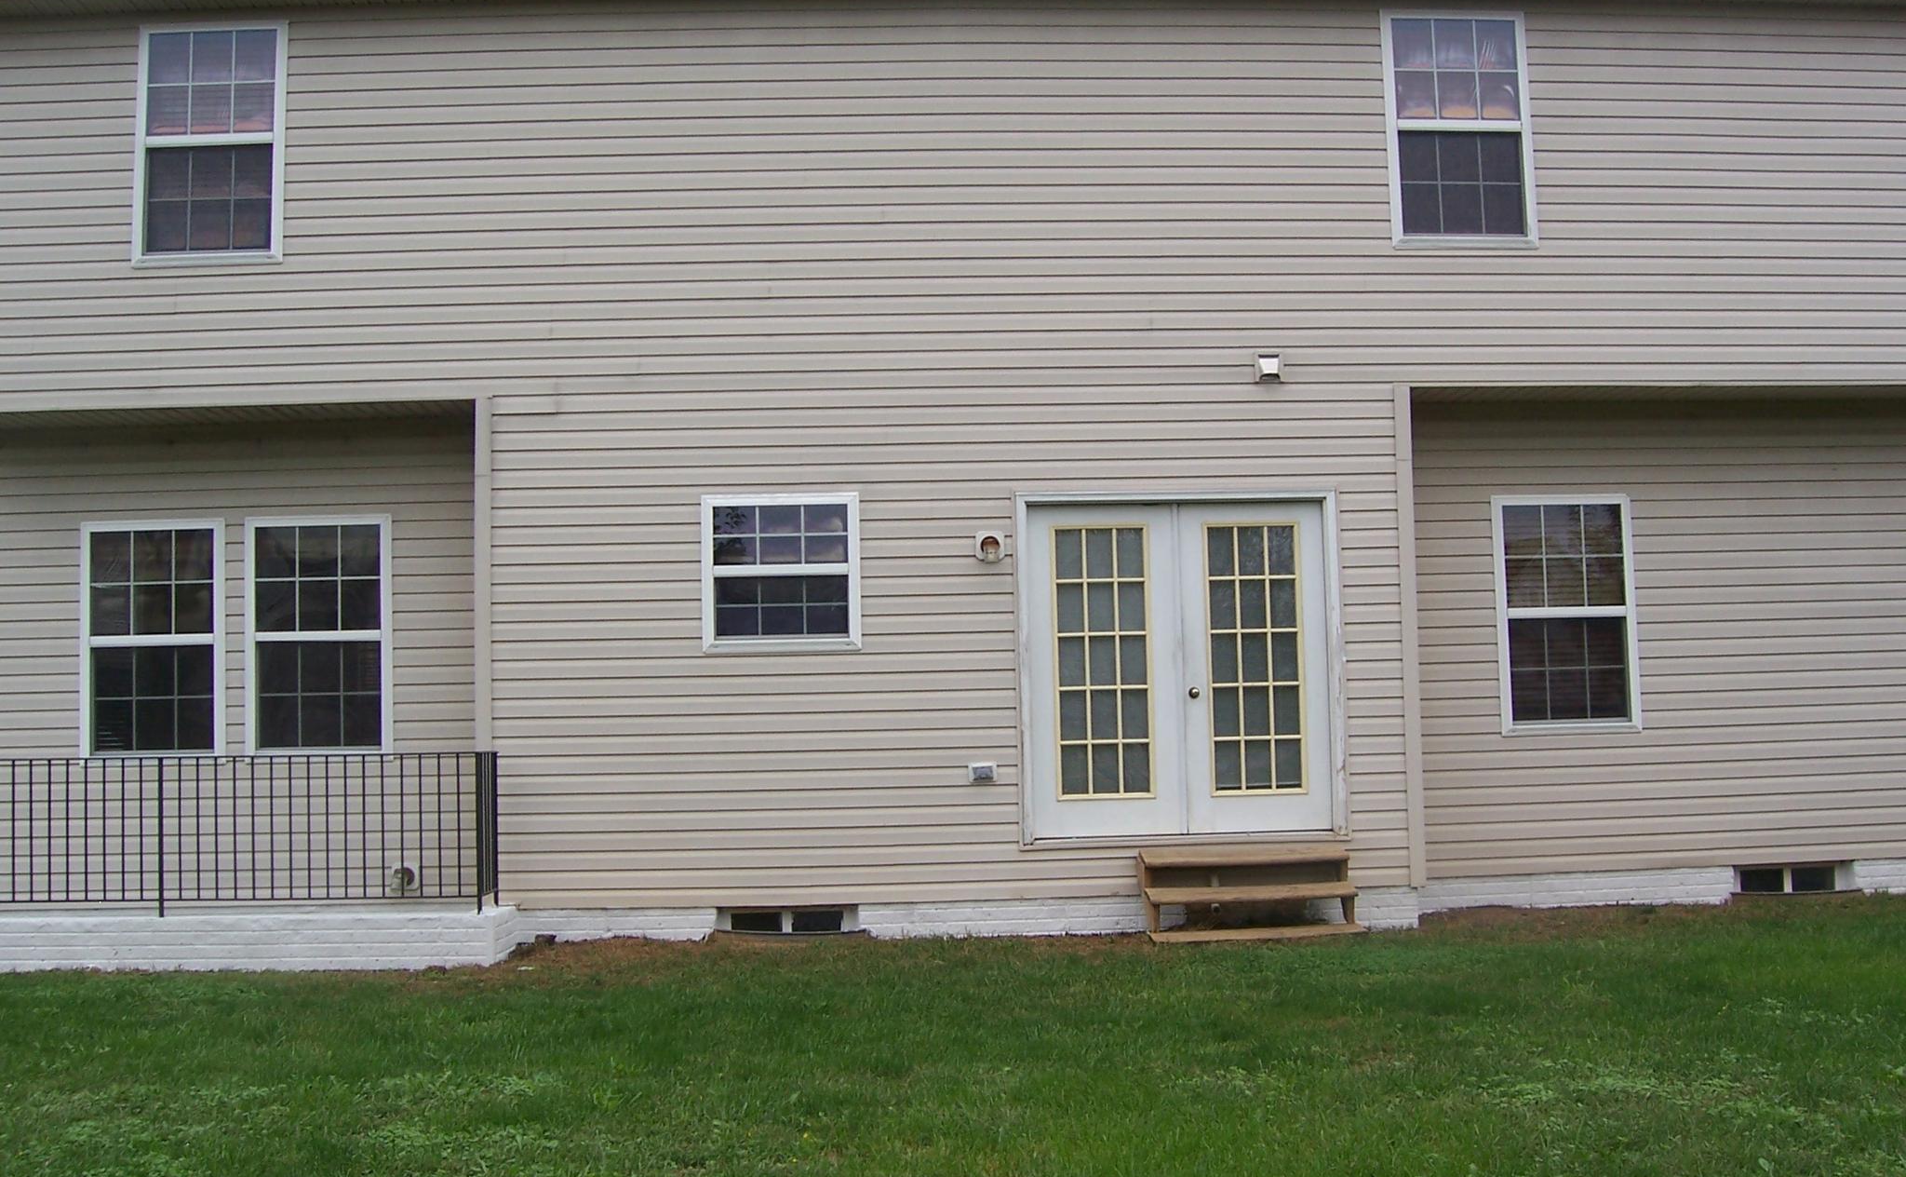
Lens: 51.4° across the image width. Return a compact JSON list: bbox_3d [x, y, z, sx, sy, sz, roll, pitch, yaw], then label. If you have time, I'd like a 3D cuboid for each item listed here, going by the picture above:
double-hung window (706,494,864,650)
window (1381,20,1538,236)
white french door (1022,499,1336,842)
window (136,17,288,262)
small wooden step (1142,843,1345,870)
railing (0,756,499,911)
[{"bbox_3d":[-1.025,-0.091,11.878,0.940,0.940,0.100,-1,-4,-3],"label":"double-hung window"},{"bbox_3d":[3.145,-2.844,12.294,0.920,1.500,0.100,-1,-4,-3],"label":"window"},{"bbox_3d":[1.377,0.493,11.944,1.930,2.100,0.130,-1,-4,-3],"label":"white french door"},{"bbox_3d":[-4.460,-2.669,11.921,0.920,1.510,0.100,-1,-4,-3],"label":"window"},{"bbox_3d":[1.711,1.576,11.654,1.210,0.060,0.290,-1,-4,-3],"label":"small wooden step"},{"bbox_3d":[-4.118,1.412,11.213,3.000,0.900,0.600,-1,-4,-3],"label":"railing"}]

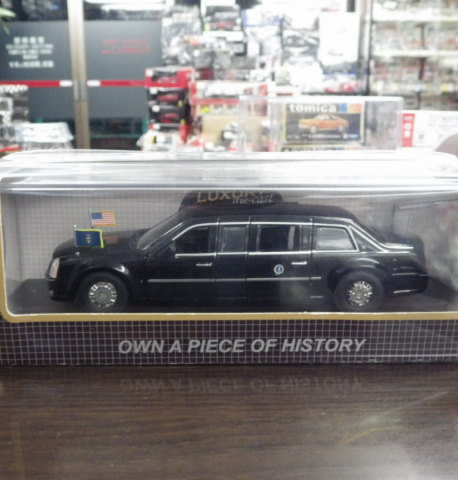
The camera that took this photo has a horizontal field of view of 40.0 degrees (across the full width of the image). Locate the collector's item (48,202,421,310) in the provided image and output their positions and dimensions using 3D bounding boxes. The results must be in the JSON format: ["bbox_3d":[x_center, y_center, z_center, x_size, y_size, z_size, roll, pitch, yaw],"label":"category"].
[{"bbox_3d":[0.005,0.004,0.425,0.250,0.062,0.085,0,13,-1],"label":"collector's item"}]

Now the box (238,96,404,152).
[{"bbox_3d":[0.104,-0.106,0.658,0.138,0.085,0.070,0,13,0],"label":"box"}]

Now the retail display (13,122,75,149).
[{"bbox_3d":[-1.100,-0.611,3.760,0.310,0.180,0.260,0,13,0],"label":"retail display"}]

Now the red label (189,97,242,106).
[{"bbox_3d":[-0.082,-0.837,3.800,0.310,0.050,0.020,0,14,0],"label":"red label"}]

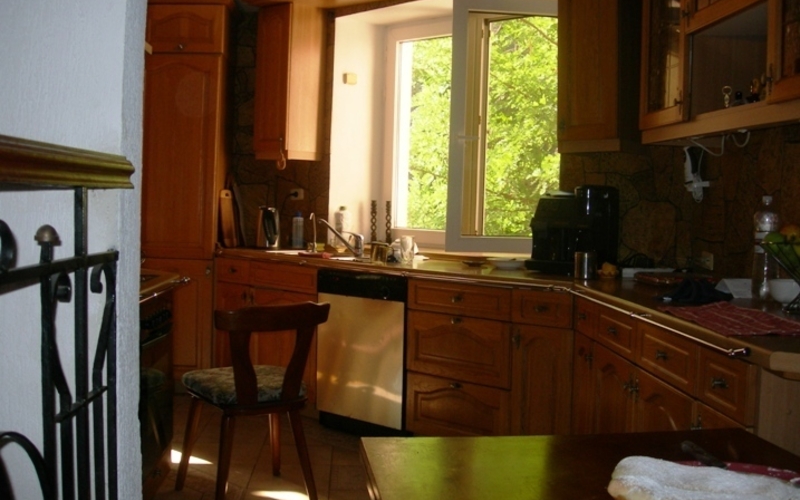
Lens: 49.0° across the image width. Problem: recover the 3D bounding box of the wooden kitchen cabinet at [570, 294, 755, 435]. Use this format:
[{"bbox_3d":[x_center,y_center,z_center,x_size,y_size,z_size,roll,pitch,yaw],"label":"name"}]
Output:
[{"bbox_3d":[1.038,0.628,2.857,0.570,0.813,1.614,1,3,-4],"label":"wooden kitchen cabinet"}]

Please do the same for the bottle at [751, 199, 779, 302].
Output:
[{"bbox_3d":[1.234,-0.002,2.970,0.092,0.350,0.092,1,3,0],"label":"bottle"}]

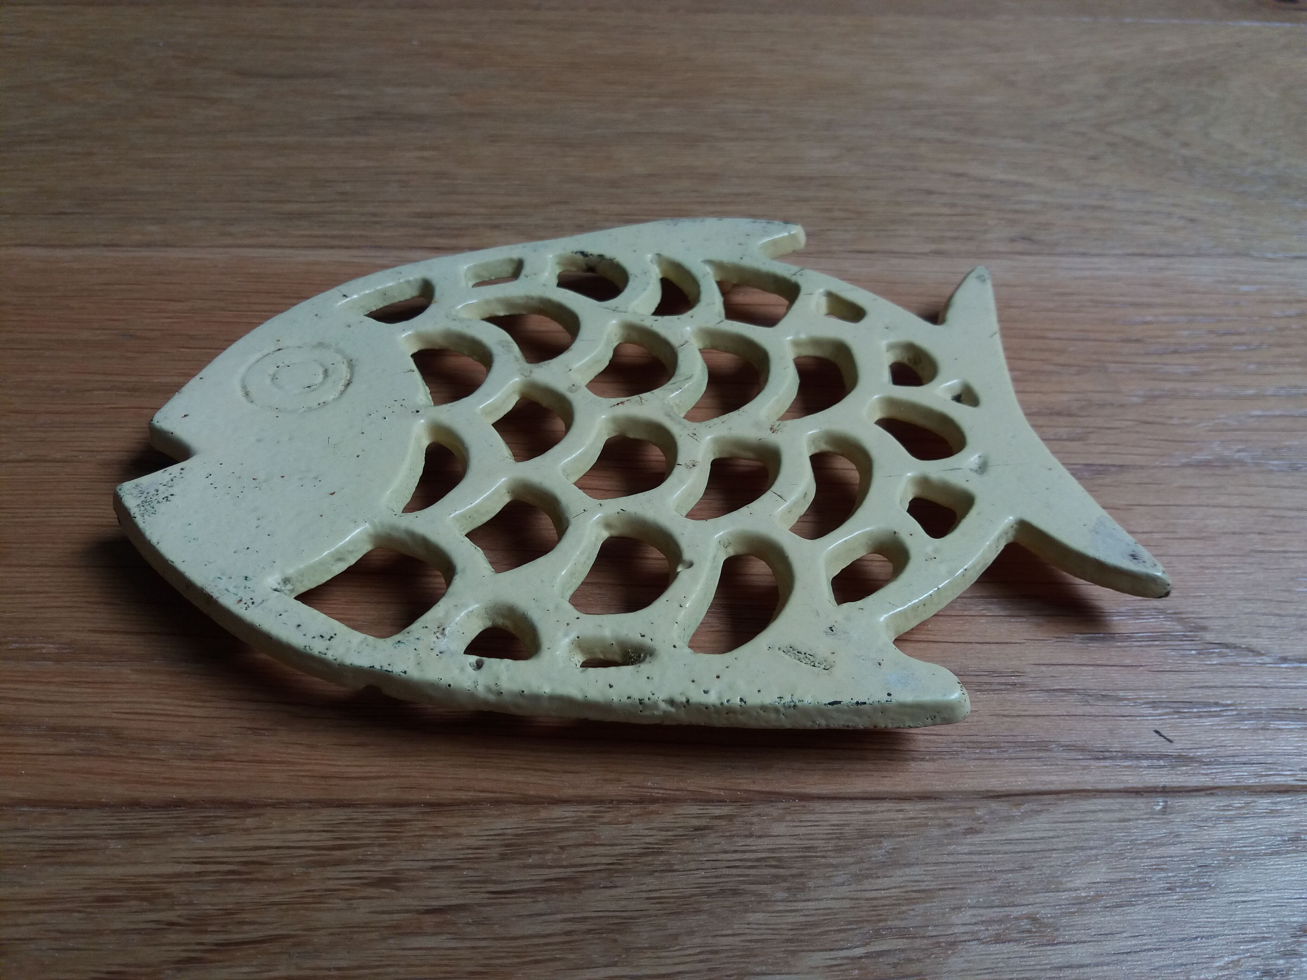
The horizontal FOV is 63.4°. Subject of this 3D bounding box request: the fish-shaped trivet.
[{"bbox_3d":[-0.008,-0.010,0.228,0.195,0.016,0.152,-4,45,-5],"label":"fish-shaped trivet"}]

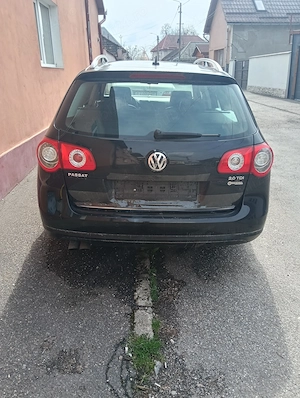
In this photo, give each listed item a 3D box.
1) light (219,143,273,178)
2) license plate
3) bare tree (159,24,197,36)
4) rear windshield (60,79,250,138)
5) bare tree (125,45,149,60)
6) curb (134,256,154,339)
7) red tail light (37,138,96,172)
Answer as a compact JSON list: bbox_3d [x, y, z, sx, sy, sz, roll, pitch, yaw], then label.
[{"bbox_3d":[0.636,-0.260,2.047,0.430,0.195,0.210,-3,23,-10],"label":"light"},{"bbox_3d":[0.041,-0.055,2.000,0.525,0.120,0.025,1,23,-1],"label":"license plate"},{"bbox_3d":[6.000,-29.600,63.300,7.500,10.200,6.500,-1,22,0],"label":"bare tree"},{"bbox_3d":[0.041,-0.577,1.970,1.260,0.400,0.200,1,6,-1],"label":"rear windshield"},{"bbox_3d":[-2.300,-22.000,50.400,4.000,5.800,3.700,-1,22,0],"label":"bare tree"},{"bbox_3d":[-0.045,0.658,2.253,0.120,0.090,1.000,0,23,-1],"label":"curb"},{"bbox_3d":[-0.554,-0.286,2.047,0.430,0.195,0.210,5,23,8],"label":"red tail light"}]

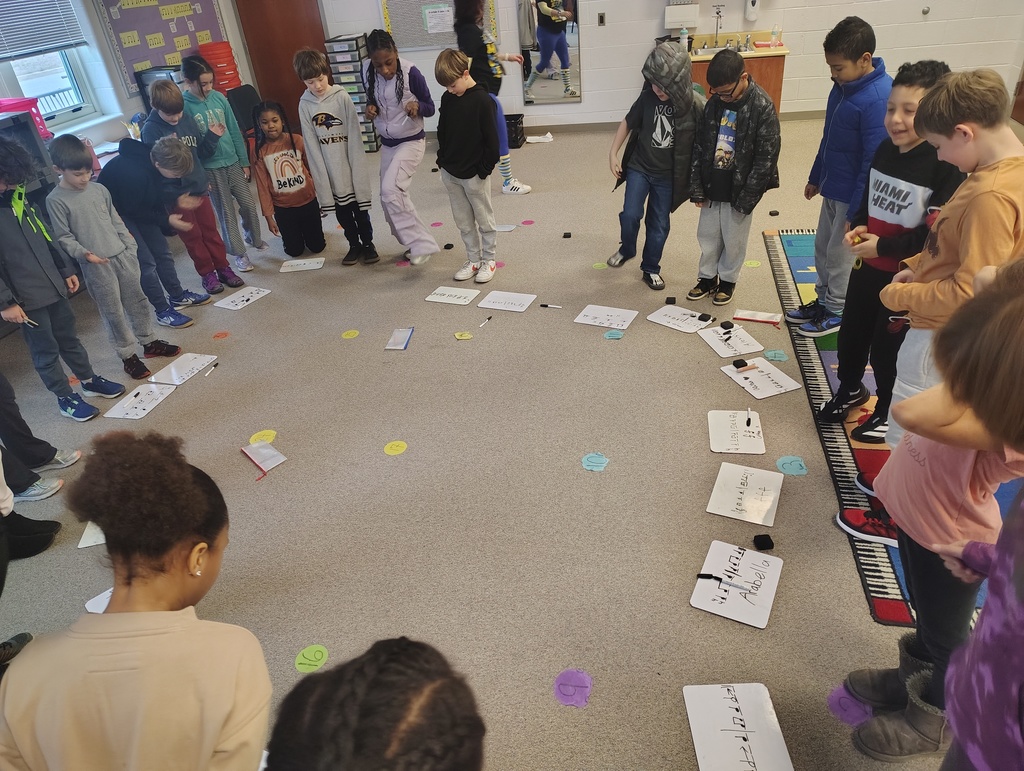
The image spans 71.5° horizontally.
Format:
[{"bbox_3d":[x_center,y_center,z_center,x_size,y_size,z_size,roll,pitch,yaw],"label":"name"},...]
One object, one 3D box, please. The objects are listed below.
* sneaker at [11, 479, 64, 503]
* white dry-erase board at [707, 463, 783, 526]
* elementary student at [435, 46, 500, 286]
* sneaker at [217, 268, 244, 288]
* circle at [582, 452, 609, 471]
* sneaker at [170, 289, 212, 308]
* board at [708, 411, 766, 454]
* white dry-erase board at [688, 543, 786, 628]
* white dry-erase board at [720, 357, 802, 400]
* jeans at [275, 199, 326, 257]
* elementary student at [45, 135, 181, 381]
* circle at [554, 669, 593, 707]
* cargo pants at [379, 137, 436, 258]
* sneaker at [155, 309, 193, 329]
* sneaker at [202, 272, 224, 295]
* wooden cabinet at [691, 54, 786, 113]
[{"bbox_3d":[-2.101,0.437,3.087,0.240,0.095,0.090,-9,33,-4],"label":"sneaker"},{"bbox_3d":[0.882,0.401,2.671,0.229,0.008,0.305,10,36,24],"label":"white dry-erase board"},{"bbox_3d":[-0.254,-1.314,4.344,0.400,1.340,0.340,10,36,23],"label":"elementary student"},{"bbox_3d":[-1.934,-0.744,4.880,0.220,0.100,0.093,17,39,32],"label":"sneaker"},{"bbox_3d":[0.348,0.317,2.960,0.115,0.004,0.122,-6,33,0],"label":"circle"},{"bbox_3d":[-2.088,-0.583,4.654,0.240,0.100,0.092,-13,33,-11],"label":"sneaker"},{"bbox_3d":[0.959,0.196,3.048,0.224,0.004,0.304,1,33,11],"label":"board"},{"bbox_3d":[0.754,0.653,2.374,0.236,0.004,0.309,12,37,25],"label":"white dry-erase board"},{"bbox_3d":[1.160,-0.040,3.320,0.229,0.008,0.305,-15,33,-13],"label":"white dry-erase board"},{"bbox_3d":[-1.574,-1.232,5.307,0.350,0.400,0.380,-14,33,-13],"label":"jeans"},{"bbox_3d":[-2.115,-0.661,3.731,0.360,1.220,0.410,10,36,23],"label":"elementary student"},{"bbox_3d":[0.182,0.891,2.100,0.115,0.004,0.122,-6,33,0],"label":"circle"},{"bbox_3d":[-0.684,-1.251,4.778,0.350,0.780,0.330,-4,33,3],"label":"cargo pants"},{"bbox_3d":[-2.109,-0.425,4.408,0.243,0.100,0.093,7,35,20],"label":"sneaker"},{"bbox_3d":[-2.052,-0.700,4.831,0.093,0.100,0.220,-27,38,-30],"label":"sneaker"},{"bbox_3d":[2.064,-2.844,6.936,1.008,0.700,0.560,2,33,13],"label":"wooden cabinet"}]

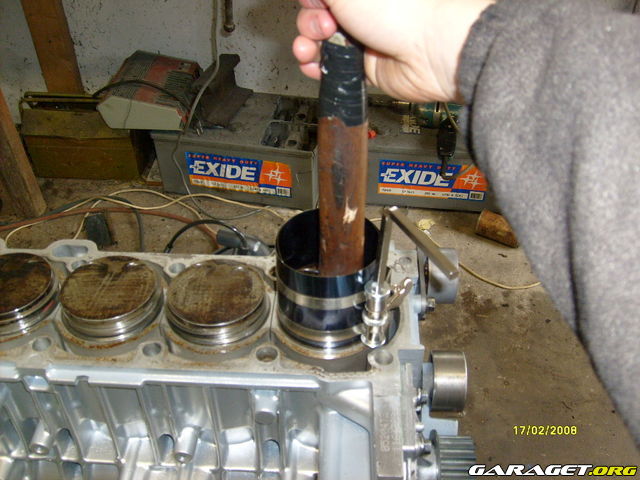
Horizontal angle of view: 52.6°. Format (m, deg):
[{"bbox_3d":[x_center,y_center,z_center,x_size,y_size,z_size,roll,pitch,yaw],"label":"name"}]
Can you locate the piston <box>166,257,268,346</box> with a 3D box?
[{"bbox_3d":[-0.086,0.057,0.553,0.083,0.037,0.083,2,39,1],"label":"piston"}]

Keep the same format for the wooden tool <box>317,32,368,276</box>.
[{"bbox_3d":[0.016,-0.040,0.470,0.033,0.225,0.031,1,39,3],"label":"wooden tool"}]

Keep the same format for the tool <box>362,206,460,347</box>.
[{"bbox_3d":[0.066,0.047,0.463,0.035,0.135,0.090,-19,43,-23],"label":"tool"}]

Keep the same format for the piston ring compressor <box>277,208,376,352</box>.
[{"bbox_3d":[0.006,0.031,0.527,0.088,0.077,0.088,2,39,1],"label":"piston ring compressor"}]

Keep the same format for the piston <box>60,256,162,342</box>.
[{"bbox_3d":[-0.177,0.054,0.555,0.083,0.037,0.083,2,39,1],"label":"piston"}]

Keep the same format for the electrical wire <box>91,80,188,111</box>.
[{"bbox_3d":[-0.564,-0.456,2.027,0.326,0.099,0.080,7,38,8],"label":"electrical wire"}]

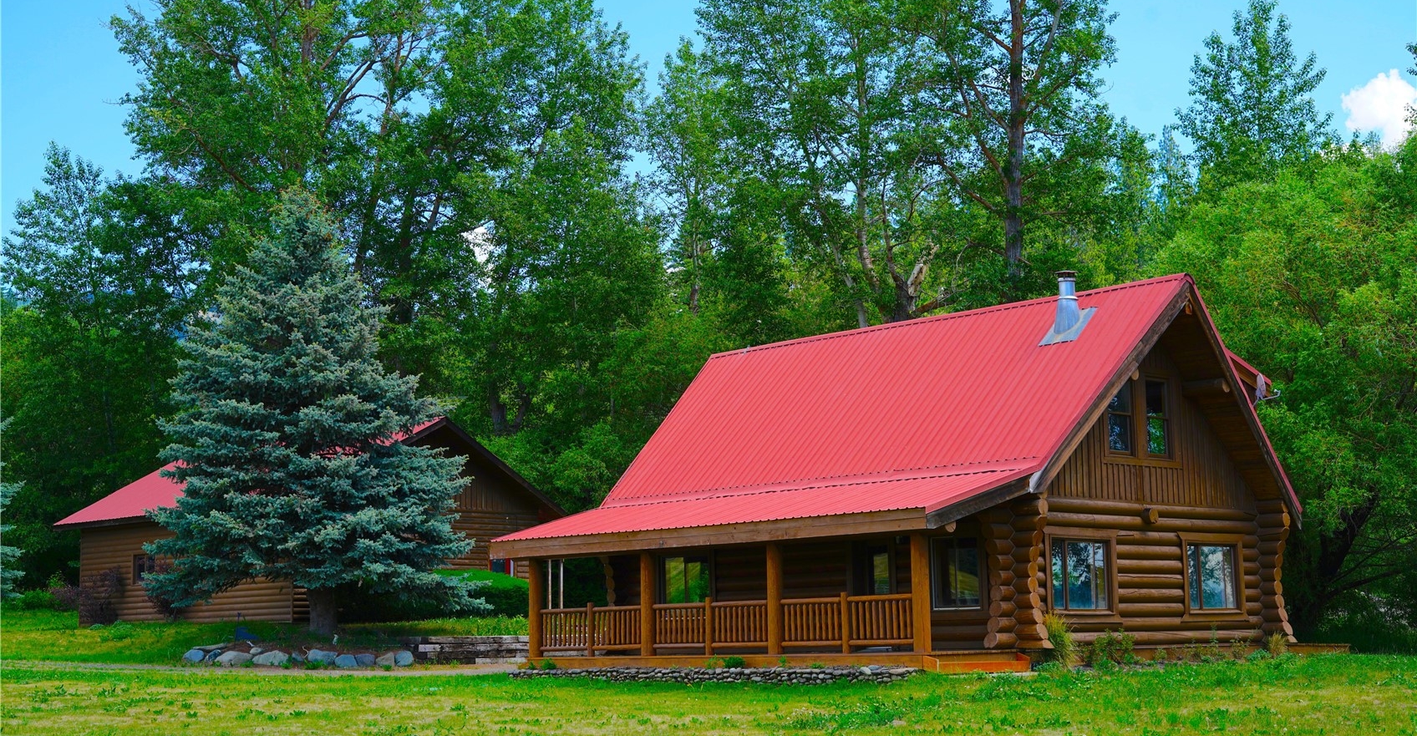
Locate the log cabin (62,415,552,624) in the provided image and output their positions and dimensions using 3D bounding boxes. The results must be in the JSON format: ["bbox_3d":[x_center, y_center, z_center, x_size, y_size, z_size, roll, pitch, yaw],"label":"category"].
[{"bbox_3d":[-12.295,4.950,59.798,13.500,5.767,9.115,-8,-11,43],"label":"log cabin"}]

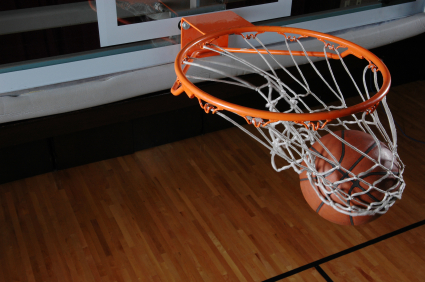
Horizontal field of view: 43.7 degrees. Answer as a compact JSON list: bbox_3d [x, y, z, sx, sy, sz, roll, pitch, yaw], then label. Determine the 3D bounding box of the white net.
[{"bbox_3d":[0.180,-0.017,1.313,0.500,0.353,0.495,1,32,-1],"label":"white net"}]

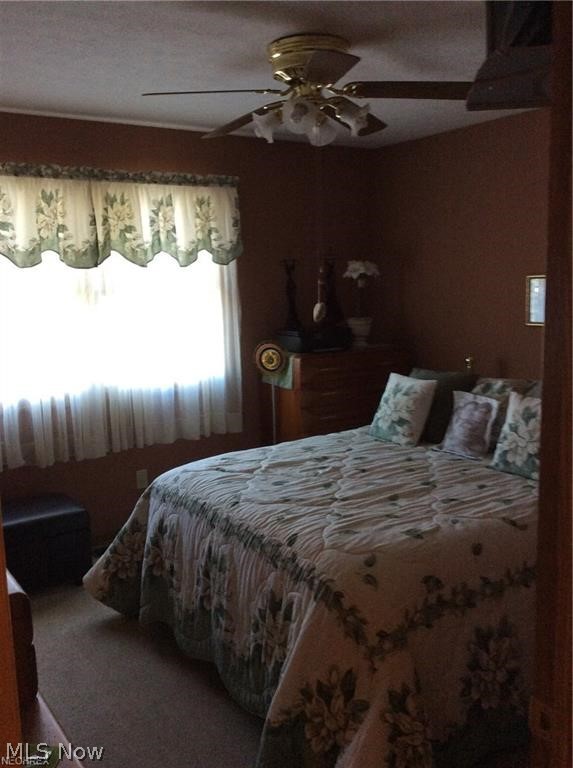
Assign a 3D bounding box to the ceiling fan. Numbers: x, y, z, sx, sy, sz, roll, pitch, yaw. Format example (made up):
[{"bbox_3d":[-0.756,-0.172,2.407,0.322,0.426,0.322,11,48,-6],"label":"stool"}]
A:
[{"bbox_3d":[0.070,-1.076,2.689,1.280,0.380,1.280,-7,10,-32],"label":"ceiling fan"}]

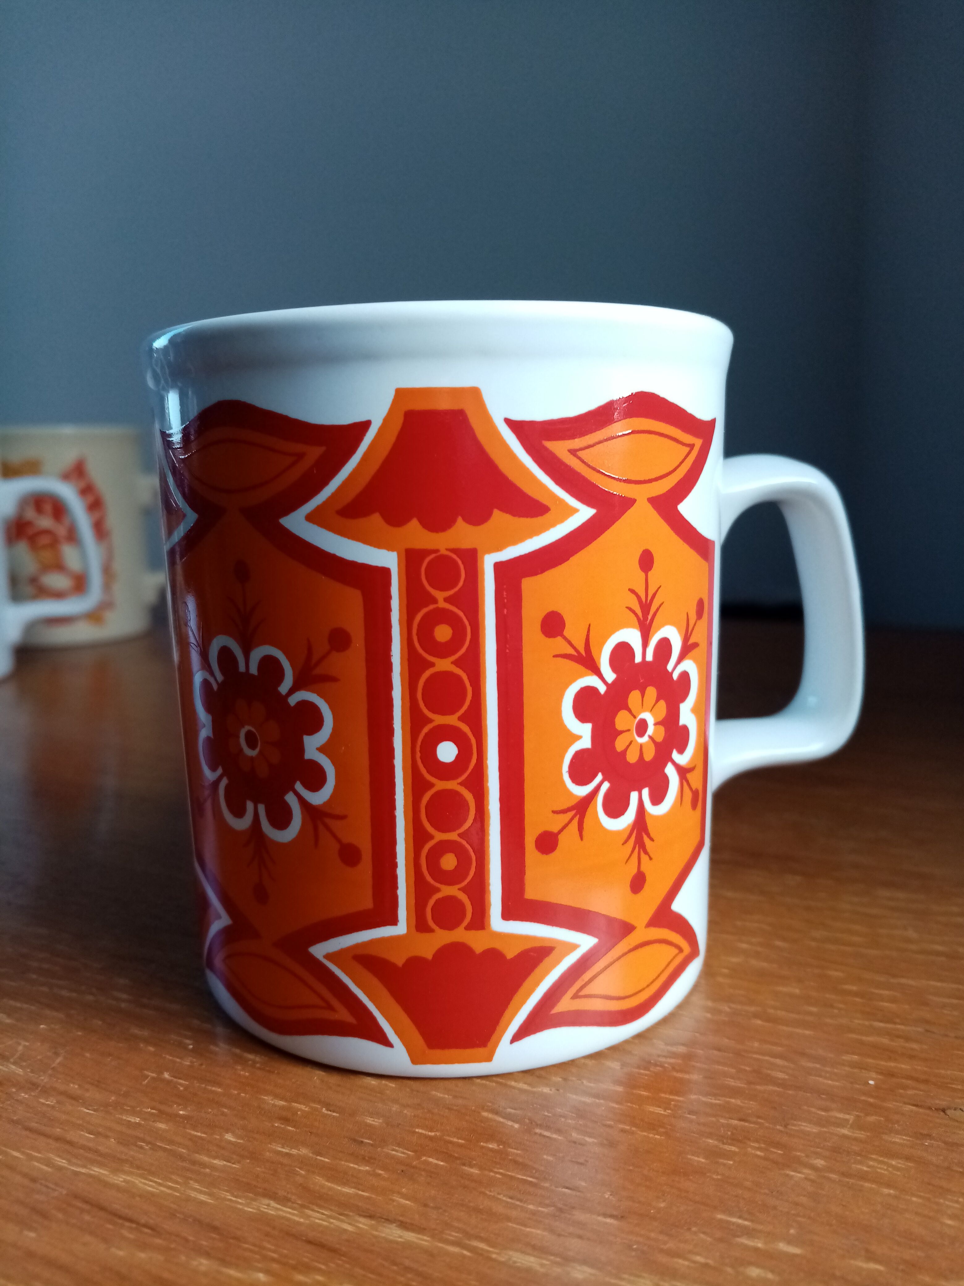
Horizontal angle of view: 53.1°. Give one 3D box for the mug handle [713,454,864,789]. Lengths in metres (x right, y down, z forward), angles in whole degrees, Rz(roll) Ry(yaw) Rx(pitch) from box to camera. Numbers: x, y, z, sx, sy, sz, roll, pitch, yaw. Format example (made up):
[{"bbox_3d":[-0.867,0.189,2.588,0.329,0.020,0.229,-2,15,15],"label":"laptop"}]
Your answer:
[{"bbox_3d":[0.046,-0.003,0.149,0.025,0.052,0.015,-2,11,-4],"label":"mug handle"}]

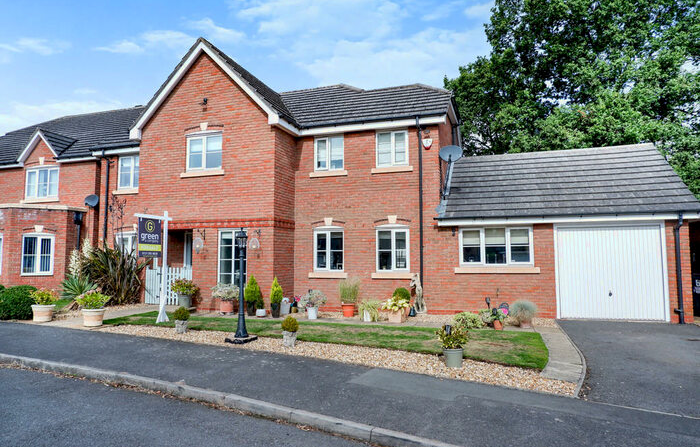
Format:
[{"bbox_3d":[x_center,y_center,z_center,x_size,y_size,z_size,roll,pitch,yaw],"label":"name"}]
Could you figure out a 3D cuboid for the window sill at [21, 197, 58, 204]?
[{"bbox_3d":[-11.406,-0.840,16.484,1.750,0.140,0.150,-1,-5,16],"label":"window sill"}]

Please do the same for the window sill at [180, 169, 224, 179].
[{"bbox_3d":[-4.005,-1.358,12.169,1.310,0.140,0.140,-1,-5,16],"label":"window sill"}]

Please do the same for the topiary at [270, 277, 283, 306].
[{"bbox_3d":[-1.711,1.587,10.473,0.290,0.660,0.290,0,-5,0],"label":"topiary"}]

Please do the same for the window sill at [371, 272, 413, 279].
[{"bbox_3d":[1.122,1.378,11.634,1.100,0.140,0.160,-2,-5,17],"label":"window sill"}]

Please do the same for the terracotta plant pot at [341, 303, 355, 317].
[{"bbox_3d":[-0.032,2.147,11.021,0.343,0.295,0.343,0,-4,0],"label":"terracotta plant pot"}]

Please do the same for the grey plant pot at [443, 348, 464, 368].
[{"bbox_3d":[1.387,1.791,5.967,0.267,0.220,0.267,-2,-5,16],"label":"grey plant pot"}]

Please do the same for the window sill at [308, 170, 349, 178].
[{"bbox_3d":[-0.584,-1.354,12.305,1.100,0.132,0.140,-2,-5,16],"label":"window sill"}]

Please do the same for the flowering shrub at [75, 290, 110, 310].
[{"bbox_3d":[-5.142,1.534,8.967,0.590,0.390,0.560,-1,-5,16],"label":"flowering shrub"}]

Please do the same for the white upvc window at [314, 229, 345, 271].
[{"bbox_3d":[-0.559,0.716,12.316,0.900,1.180,0.080,-1,-5,16],"label":"white upvc window"}]

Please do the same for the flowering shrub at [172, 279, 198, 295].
[{"bbox_3d":[-4.388,1.705,11.916,0.660,0.430,0.600,-1,-5,16],"label":"flowering shrub"}]

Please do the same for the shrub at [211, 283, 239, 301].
[{"bbox_3d":[-3.140,1.734,11.356,0.670,0.440,0.600,-1,-5,16],"label":"shrub"}]

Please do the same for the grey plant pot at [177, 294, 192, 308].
[{"bbox_3d":[-4.283,2.034,11.633,0.360,0.350,0.360,0,-5,0],"label":"grey plant pot"}]

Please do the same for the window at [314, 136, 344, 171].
[{"bbox_3d":[-0.573,-1.943,12.430,0.878,0.993,0.100,-2,-5,16],"label":"window"}]

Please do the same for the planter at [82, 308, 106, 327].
[{"bbox_3d":[-5.502,2.019,9.613,0.451,0.343,0.451,-2,-5,16],"label":"planter"}]

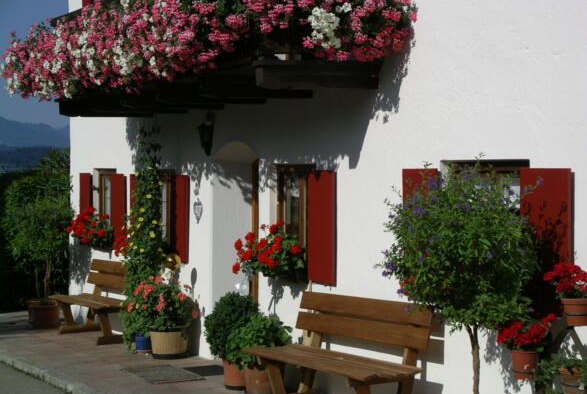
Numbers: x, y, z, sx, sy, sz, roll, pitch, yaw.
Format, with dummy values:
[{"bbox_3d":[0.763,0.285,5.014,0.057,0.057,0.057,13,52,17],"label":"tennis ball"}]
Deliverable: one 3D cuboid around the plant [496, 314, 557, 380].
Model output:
[{"bbox_3d":[1.322,0.848,8.082,0.320,0.375,0.340,0,1,0],"label":"plant"}]

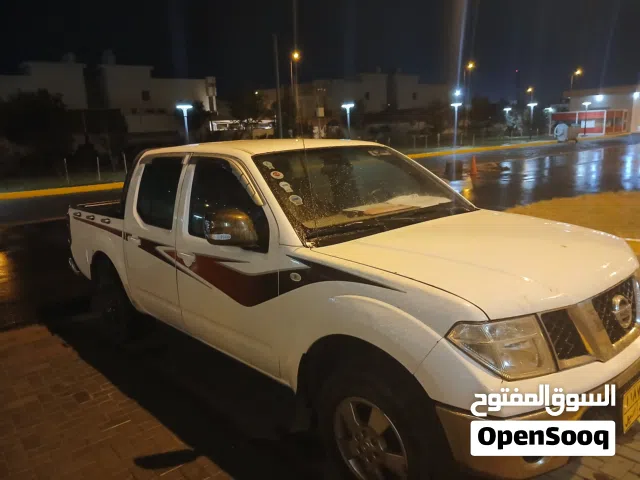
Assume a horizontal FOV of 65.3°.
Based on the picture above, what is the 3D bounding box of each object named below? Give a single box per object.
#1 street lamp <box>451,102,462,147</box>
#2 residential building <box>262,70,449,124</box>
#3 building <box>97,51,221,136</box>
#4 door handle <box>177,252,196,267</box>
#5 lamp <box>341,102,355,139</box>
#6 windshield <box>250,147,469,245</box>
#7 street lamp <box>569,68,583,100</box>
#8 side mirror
[{"bbox_3d":[9.933,-8.163,36.168,0.700,3.300,0.700,-3,12,0],"label":"street lamp"},{"bbox_3d":[4.552,-19.985,76.827,34.298,10.200,10.000,-12,15,-35],"label":"residential building"},{"bbox_3d":[-20.360,-15.195,58.986,12.726,10.800,10.000,-12,15,-35],"label":"building"},{"bbox_3d":[-0.833,0.122,3.125,0.060,0.065,0.210,-12,13,-40],"label":"door handle"},{"bbox_3d":[1.772,-6.439,30.070,0.700,3.300,0.700,-3,12,0],"label":"lamp"},{"bbox_3d":[0.289,-0.381,3.139,1.500,0.180,0.850,-12,48,-40],"label":"windshield"},{"bbox_3d":[40.839,-22.178,80.202,0.350,9.300,1.500,-12,15,-35],"label":"street lamp"},{"bbox_3d":[-0.465,-0.068,2.595,0.250,0.185,0.150,-12,13,-40],"label":"side mirror"}]

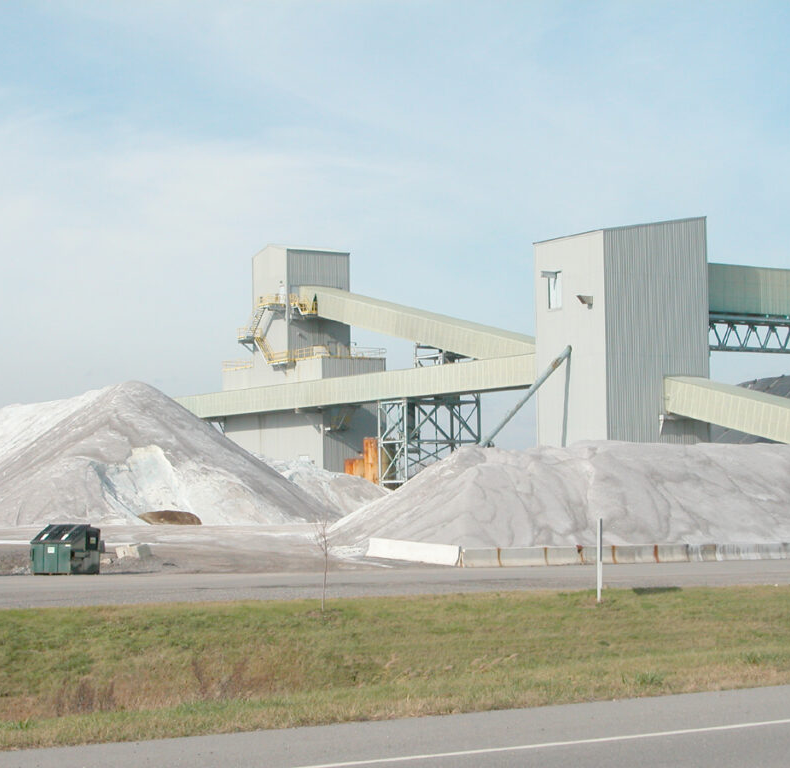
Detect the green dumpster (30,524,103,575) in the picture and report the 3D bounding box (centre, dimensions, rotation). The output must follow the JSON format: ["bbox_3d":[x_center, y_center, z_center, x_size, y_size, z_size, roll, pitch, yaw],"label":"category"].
[{"bbox_3d":[-12.282,6.197,70.766,1.980,1.870,1.720,-3,-4,29],"label":"green dumpster"}]

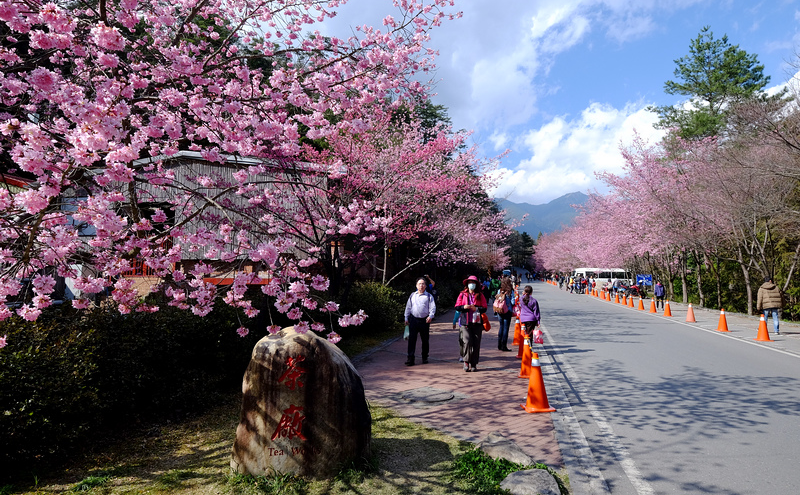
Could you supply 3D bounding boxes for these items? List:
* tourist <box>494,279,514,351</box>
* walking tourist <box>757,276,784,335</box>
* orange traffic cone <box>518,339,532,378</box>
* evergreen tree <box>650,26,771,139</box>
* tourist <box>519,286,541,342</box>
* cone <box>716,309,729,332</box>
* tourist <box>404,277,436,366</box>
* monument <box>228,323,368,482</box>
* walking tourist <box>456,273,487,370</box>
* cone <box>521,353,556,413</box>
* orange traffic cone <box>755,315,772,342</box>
[{"bbox_3d":[2.412,1.536,10.265,0.480,1.664,0.450,-2,-5,30],"label":"tourist"},{"bbox_3d":[11.233,1.761,13.517,0.580,1.668,0.420,-4,-5,41],"label":"walking tourist"},{"bbox_3d":[2.156,1.834,7.538,0.350,0.691,0.350,-1,-4,14],"label":"orange traffic cone"},{"bbox_3d":[22.507,-6.289,32.517,7.600,20.375,7.600,-1,-4,14],"label":"evergreen tree"},{"bbox_3d":[3.094,1.658,10.625,0.470,1.470,0.360,-1,-4,13],"label":"tourist"},{"bbox_3d":[10.134,2.279,13.942,0.350,0.694,0.350,-1,-4,14],"label":"cone"},{"bbox_3d":[0.396,1.425,8.633,0.580,1.658,0.400,-1,-4,8],"label":"tourist"},{"bbox_3d":[-0.893,1.312,4.032,1.170,1.164,0.780,1,-4,-12],"label":"monument"},{"bbox_3d":[1.294,1.366,8.047,0.570,1.695,0.420,-1,-4,9],"label":"walking tourist"},{"bbox_3d":[1.768,1.705,5.699,0.350,0.691,0.350,1,-4,-12],"label":"cone"},{"bbox_3d":[9.656,2.132,11.820,0.350,0.693,0.350,-1,-4,14],"label":"orange traffic cone"}]

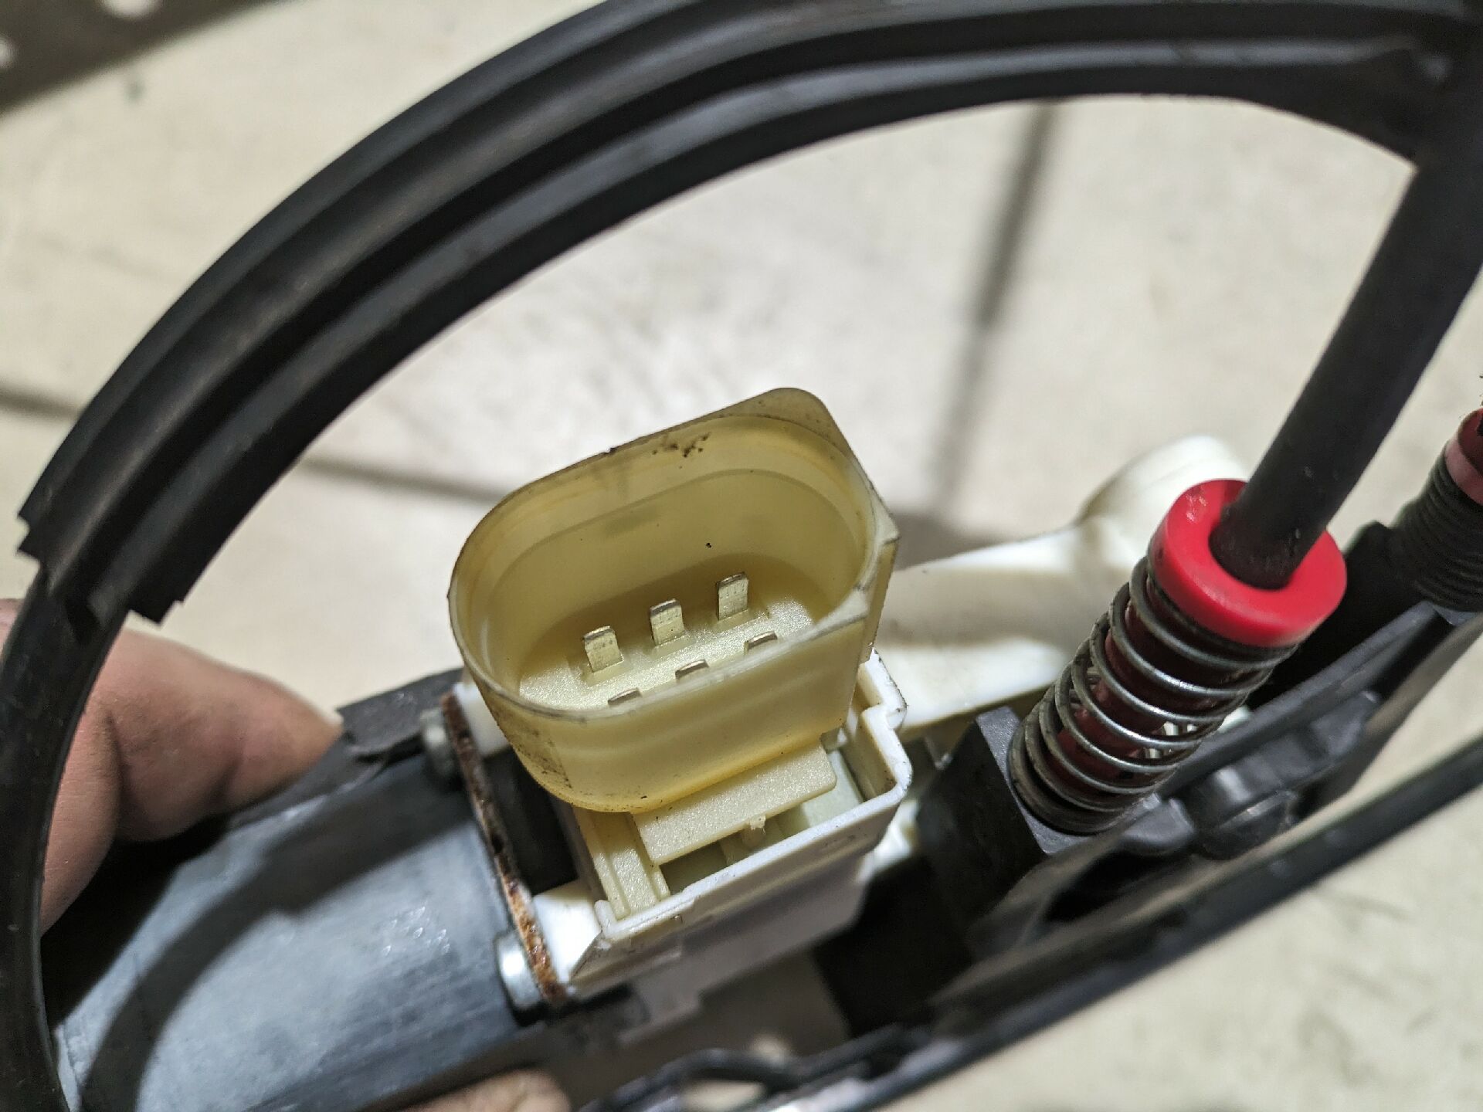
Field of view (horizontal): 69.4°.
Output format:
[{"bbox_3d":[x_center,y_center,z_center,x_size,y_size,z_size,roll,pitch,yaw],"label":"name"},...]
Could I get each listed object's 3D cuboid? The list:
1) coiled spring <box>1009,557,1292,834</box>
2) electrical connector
[{"bbox_3d":[0.036,0.012,0.096,0.013,0.034,0.013,5,51,-6],"label":"coiled spring"},{"bbox_3d":[-0.005,0.006,0.088,0.031,0.024,0.021,-22,61,-12],"label":"electrical connector"}]

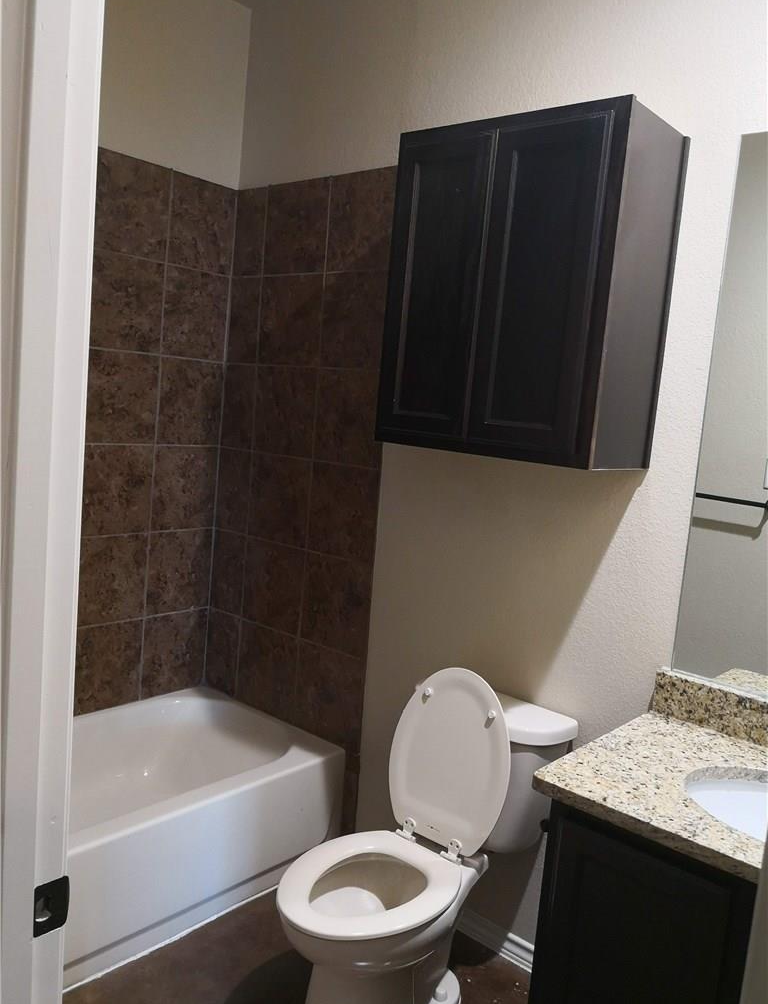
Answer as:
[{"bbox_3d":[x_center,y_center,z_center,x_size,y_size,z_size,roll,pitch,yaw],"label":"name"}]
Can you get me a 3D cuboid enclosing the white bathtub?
[{"bbox_3d":[-0.920,0.963,2.302,0.753,0.356,1.524,10,8,40],"label":"white bathtub"}]

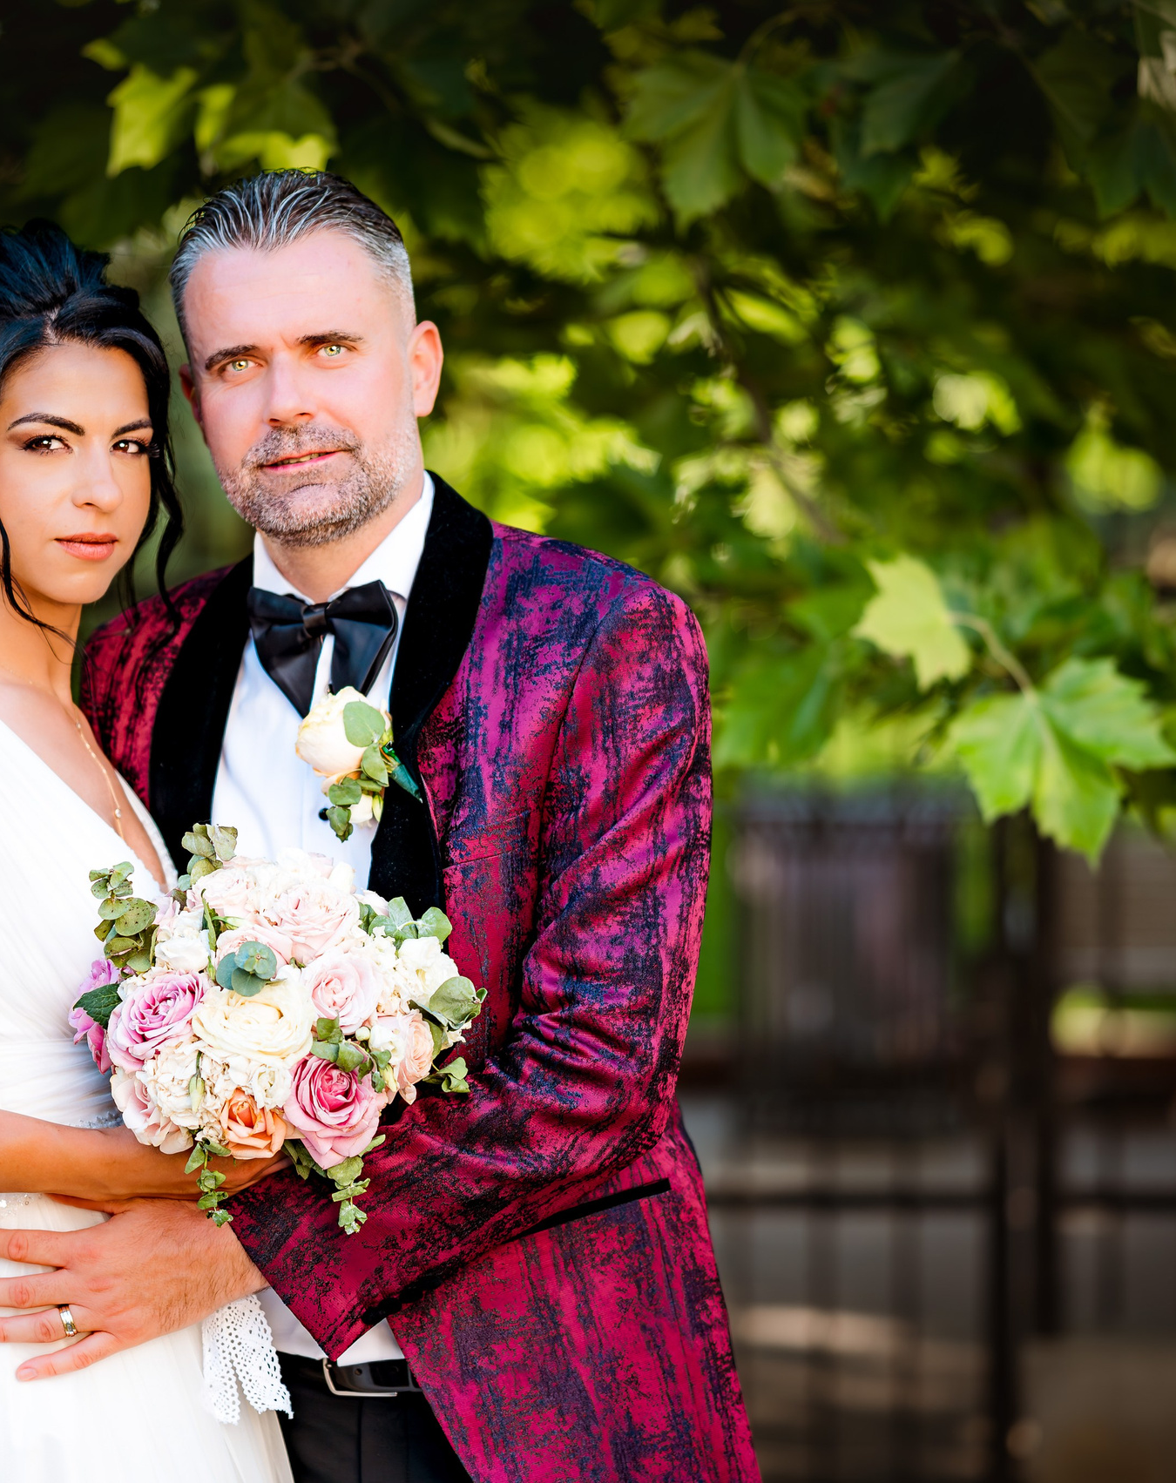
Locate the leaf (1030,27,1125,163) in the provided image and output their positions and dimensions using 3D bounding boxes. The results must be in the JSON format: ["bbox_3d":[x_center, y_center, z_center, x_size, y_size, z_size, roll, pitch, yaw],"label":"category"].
[{"bbox_3d":[0.400,-0.529,4.300,0.080,0.103,0.060,0,-20,10],"label":"leaf"}]

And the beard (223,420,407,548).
[{"bbox_3d":[-0.179,-0.169,3.455,0.120,0.080,0.090,-8,0,9],"label":"beard"}]

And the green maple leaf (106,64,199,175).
[{"bbox_3d":[-0.352,-0.502,4.250,0.082,0.085,0.055,0,-20,0],"label":"green maple leaf"}]

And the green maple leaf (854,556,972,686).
[{"bbox_3d":[0.267,-0.099,4.330,0.091,0.100,0.055,0,-20,15],"label":"green maple leaf"}]

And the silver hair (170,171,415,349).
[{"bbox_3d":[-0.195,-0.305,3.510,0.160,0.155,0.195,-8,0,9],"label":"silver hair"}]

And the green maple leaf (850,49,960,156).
[{"bbox_3d":[0.265,-0.534,4.400,0.101,0.088,0.060,0,-25,0],"label":"green maple leaf"}]

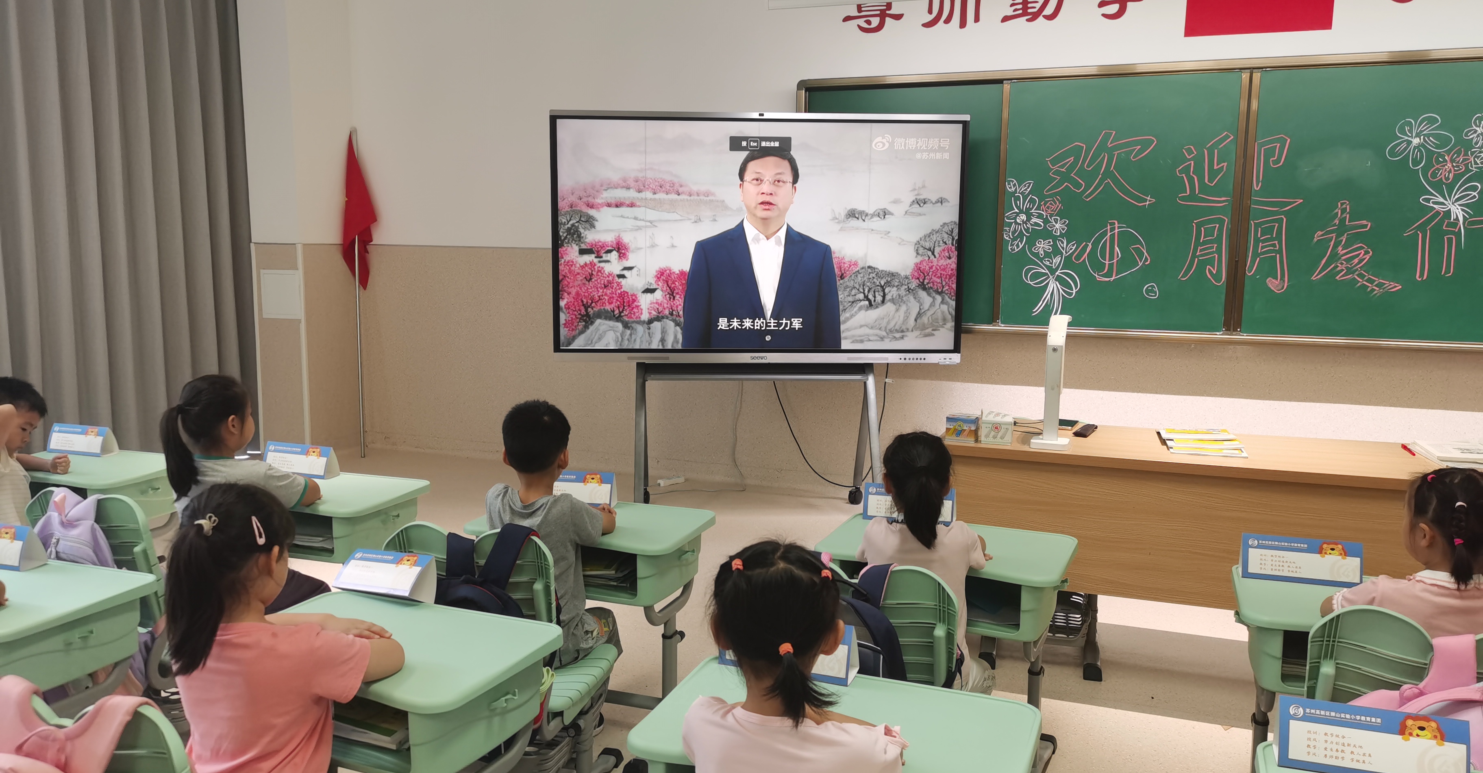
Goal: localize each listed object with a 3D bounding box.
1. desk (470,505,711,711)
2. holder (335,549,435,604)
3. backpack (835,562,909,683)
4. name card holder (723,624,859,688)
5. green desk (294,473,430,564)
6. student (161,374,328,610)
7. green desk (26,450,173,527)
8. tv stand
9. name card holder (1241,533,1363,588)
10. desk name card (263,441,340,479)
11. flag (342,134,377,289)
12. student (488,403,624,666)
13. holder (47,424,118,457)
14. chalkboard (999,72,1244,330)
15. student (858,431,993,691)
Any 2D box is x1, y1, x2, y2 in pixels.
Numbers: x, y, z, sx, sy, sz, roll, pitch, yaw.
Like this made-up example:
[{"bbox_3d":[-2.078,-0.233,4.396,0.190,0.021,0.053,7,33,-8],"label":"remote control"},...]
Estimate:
[{"bbox_3d":[-0.397,0.654,3.156,0.600,0.596,0.450,4,8,23],"label":"desk"},{"bbox_3d":[-0.767,0.408,2.521,0.252,0.097,0.076,-1,-22,34],"label":"holder"},{"bbox_3d":[0.173,0.558,2.236,0.300,0.440,0.180,4,8,23],"label":"backpack"},{"bbox_3d":[0.089,0.476,2.153,0.252,0.097,0.076,3,8,22],"label":"name card holder"},{"bbox_3d":[-1.335,0.618,3.622,0.620,0.610,0.460,3,8,19],"label":"green desk"},{"bbox_3d":[-1.392,0.466,3.240,0.470,1.010,0.560,5,9,28],"label":"student"},{"bbox_3d":[-2.134,0.546,3.840,0.600,0.600,0.450,4,8,23],"label":"green desk"},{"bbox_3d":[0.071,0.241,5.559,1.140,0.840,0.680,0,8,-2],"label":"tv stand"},{"bbox_3d":[1.273,0.391,2.634,0.245,0.094,0.090,4,8,23],"label":"name card holder"},{"bbox_3d":[-1.436,0.237,3.768,0.252,0.097,0.076,3,8,19],"label":"desk name card"},{"bbox_3d":[-2.277,-1.042,6.897,0.190,0.915,0.150,4,8,23],"label":"flag"},{"bbox_3d":[-0.472,0.502,2.878,0.370,0.970,0.530,4,8,23],"label":"student"},{"bbox_3d":[-2.346,0.187,4.118,0.252,0.097,0.076,3,8,18],"label":"holder"},{"bbox_3d":[1.714,-0.835,5.323,1.026,1.152,0.040,4,8,23],"label":"chalkboard"},{"bbox_3d":[0.403,0.551,2.640,0.350,0.950,0.510,4,8,23],"label":"student"}]

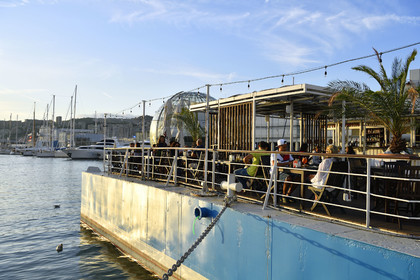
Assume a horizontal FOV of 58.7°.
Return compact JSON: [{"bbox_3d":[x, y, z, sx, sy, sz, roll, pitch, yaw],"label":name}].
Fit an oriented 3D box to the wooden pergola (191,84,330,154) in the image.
[{"bbox_3d":[3.150,0.000,14.800,5.300,3.000,6.800,1,-1,-32],"label":"wooden pergola"}]

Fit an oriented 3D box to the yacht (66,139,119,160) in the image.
[{"bbox_3d":[-29.800,2.300,101.000,19.500,6.000,5.200,0,-1,-17],"label":"yacht"}]

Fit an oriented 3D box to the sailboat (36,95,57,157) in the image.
[{"bbox_3d":[-51.700,-4.300,119.000,4.100,19.600,12.500,0,-1,9],"label":"sailboat"}]

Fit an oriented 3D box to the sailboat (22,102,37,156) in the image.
[{"bbox_3d":[-66.800,-4.000,138.000,3.800,19.300,12.000,0,-1,9],"label":"sailboat"}]

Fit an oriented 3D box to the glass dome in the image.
[{"bbox_3d":[-4.300,-3.300,90.000,20.000,16.500,20.000,0,-1,0],"label":"glass dome"}]

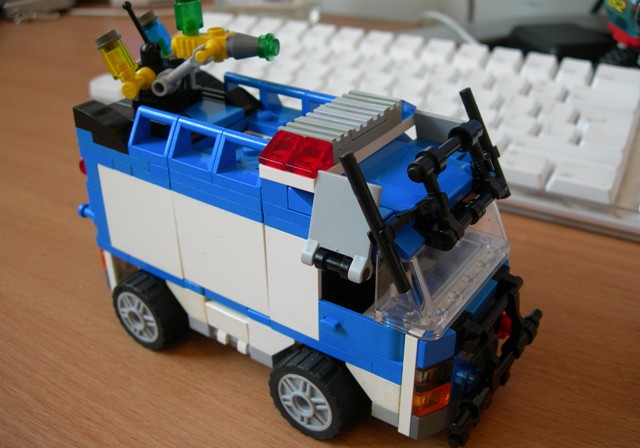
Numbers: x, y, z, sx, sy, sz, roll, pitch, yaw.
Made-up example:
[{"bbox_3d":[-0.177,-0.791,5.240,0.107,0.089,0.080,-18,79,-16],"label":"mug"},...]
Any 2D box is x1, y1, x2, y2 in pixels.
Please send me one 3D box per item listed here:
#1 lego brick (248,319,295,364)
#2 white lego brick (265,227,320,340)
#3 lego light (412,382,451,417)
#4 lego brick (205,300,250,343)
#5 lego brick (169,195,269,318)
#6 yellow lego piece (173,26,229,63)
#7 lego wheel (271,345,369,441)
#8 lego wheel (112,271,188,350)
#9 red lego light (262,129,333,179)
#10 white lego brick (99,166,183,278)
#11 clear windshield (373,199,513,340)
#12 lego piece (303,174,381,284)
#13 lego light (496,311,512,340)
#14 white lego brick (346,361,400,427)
[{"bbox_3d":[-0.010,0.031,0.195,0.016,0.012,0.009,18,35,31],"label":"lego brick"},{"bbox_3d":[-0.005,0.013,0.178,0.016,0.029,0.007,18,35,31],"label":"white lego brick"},{"bbox_3d":[0.027,0.042,0.169,0.006,0.008,0.008,18,35,31],"label":"lego light"},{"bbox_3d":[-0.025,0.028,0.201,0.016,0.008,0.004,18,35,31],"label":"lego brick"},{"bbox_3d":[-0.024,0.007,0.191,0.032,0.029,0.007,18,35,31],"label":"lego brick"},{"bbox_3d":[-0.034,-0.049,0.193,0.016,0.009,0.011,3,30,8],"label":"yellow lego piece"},{"bbox_3d":[0.000,0.043,0.188,0.024,0.024,0.014,18,35,31],"label":"lego wheel"},{"bbox_3d":[-0.052,0.026,0.221,0.024,0.024,0.014,18,35,31],"label":"lego wheel"},{"bbox_3d":[-0.005,-0.016,0.162,0.016,0.006,0.008,18,35,31],"label":"red lego light"},{"bbox_3d":[-0.050,-0.002,0.207,0.032,0.029,0.007,18,35,31],"label":"white lego brick"},{"bbox_3d":[0.033,0.006,0.172,0.015,0.019,0.047,18,35,31],"label":"clear windshield"},{"bbox_3d":[0.005,0.000,0.156,0.016,0.022,0.004,18,19,31],"label":"lego piece"},{"bbox_3d":[0.048,0.027,0.189,0.004,0.008,0.008,18,35,31],"label":"lego light"},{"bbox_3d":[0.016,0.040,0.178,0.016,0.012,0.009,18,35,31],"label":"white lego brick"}]

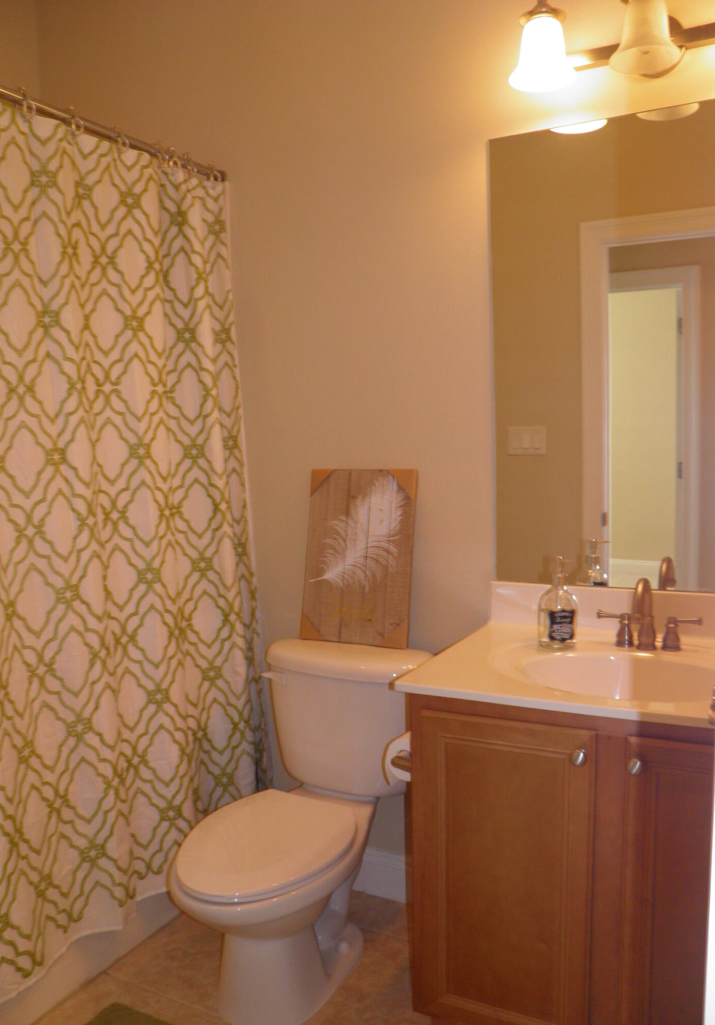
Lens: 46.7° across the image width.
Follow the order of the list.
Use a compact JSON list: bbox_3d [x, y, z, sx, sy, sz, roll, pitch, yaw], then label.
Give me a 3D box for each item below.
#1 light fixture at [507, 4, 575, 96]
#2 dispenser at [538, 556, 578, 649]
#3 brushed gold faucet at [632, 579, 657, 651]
[{"bbox_3d":[0.399,-1.003,1.771,0.144,0.158,0.144,1,5,26],"label":"light fixture"},{"bbox_3d":[0.448,0.198,1.824,0.088,0.200,0.100,-2,5,-6],"label":"dispenser"},{"bbox_3d":[0.611,0.218,1.757,0.048,0.160,0.150,1,5,26],"label":"brushed gold faucet"}]

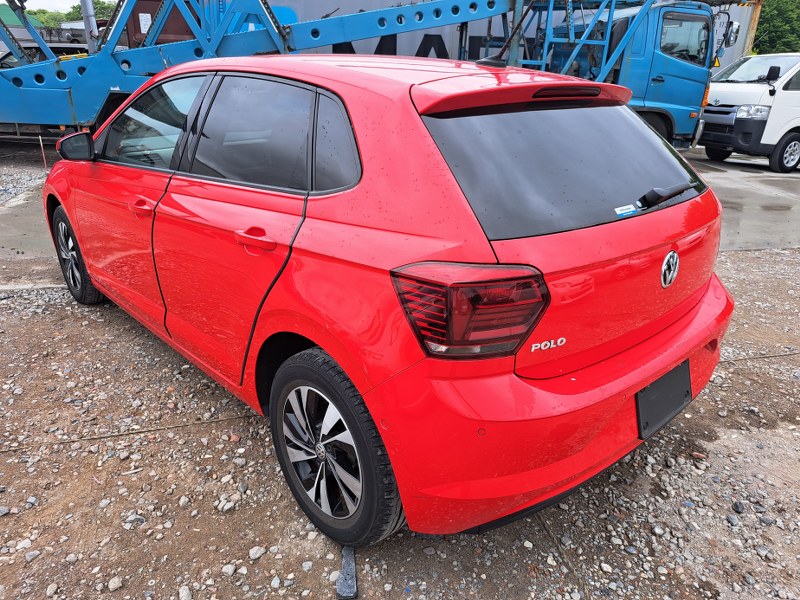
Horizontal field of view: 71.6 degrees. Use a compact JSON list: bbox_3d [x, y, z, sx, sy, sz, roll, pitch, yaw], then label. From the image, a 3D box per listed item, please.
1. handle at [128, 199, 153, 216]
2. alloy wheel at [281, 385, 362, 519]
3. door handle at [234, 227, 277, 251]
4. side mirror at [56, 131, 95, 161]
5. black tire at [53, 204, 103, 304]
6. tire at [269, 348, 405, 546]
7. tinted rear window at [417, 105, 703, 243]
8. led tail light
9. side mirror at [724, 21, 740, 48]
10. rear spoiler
[{"bbox_3d":[-1.072,-0.378,2.287,0.046,0.048,0.220,-17,29,-41],"label":"handle"},{"bbox_3d":[-0.189,0.449,1.759,0.160,0.414,0.414,-17,29,-41],"label":"alloy wheel"},{"bbox_3d":[-0.433,-0.182,1.647,0.048,0.050,0.225,-17,29,-41],"label":"door handle"},{"bbox_3d":[-1.479,-0.711,2.570,0.190,0.135,0.150,-17,29,-41],"label":"side mirror"},{"bbox_3d":[-1.955,-0.289,3.444,0.190,0.622,0.622,-17,29,-41],"label":"black tire"},{"bbox_3d":[-0.187,0.449,1.760,0.187,0.622,0.622,-17,29,-41],"label":"tire"},{"bbox_3d":[0.600,-0.436,1.736,1.330,0.100,0.436,-17,71,-41],"label":"tinted rear window"},{"bbox_3d":[0.154,0.013,1.302,0.255,0.225,0.305,-17,29,-41],"label":"led tail light"},{"bbox_3d":[4.915,-3.925,8.200,0.130,0.390,0.210,10,23,18],"label":"side mirror"},{"bbox_3d":[0.457,-0.672,1.812,1.180,0.130,0.260,-17,29,-41],"label":"rear spoiler"}]

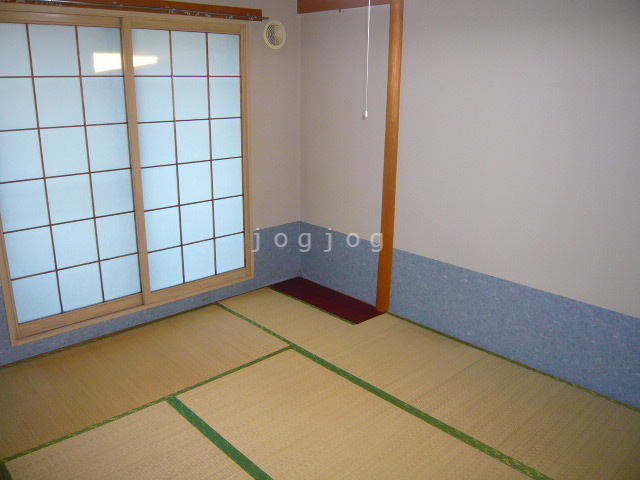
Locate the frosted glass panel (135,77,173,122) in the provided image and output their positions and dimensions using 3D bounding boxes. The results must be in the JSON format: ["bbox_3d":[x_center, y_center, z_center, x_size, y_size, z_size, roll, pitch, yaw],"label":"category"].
[{"bbox_3d":[-1.043,-0.888,3.286,0.255,0.278,0.020,-15,23,-42],"label":"frosted glass panel"}]

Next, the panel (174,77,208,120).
[{"bbox_3d":[-0.811,-0.895,3.283,0.247,0.266,0.015,-14,22,-41],"label":"panel"}]

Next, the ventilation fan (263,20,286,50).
[{"bbox_3d":[-0.309,-1.413,3.567,0.185,0.185,0.040,-14,22,-41],"label":"ventilation fan"}]

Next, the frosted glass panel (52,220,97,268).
[{"bbox_3d":[-1.418,0.025,3.010,0.246,0.261,0.015,-14,22,-41],"label":"frosted glass panel"}]

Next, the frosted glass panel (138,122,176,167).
[{"bbox_3d":[-0.996,-0.587,3.194,0.238,0.262,0.015,-14,22,-41],"label":"frosted glass panel"}]

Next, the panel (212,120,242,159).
[{"bbox_3d":[-0.632,-0.687,3.526,0.243,0.263,0.015,-14,22,-41],"label":"panel"}]

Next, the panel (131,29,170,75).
[{"bbox_3d":[-1.036,-1.154,3.208,0.255,0.271,0.020,-15,23,-42],"label":"panel"}]

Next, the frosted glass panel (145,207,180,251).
[{"bbox_3d":[-1.006,-0.070,3.344,0.237,0.262,0.015,-14,22,-41],"label":"frosted glass panel"}]

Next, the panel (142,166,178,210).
[{"bbox_3d":[-1.054,-0.346,3.448,0.255,0.278,0.020,-15,23,-42],"label":"panel"}]

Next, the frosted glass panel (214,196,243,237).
[{"bbox_3d":[-0.680,-0.174,3.883,0.255,0.278,0.020,-15,23,-42],"label":"frosted glass panel"}]

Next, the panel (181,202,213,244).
[{"bbox_3d":[-0.828,-0.114,3.510,0.246,0.264,0.015,-14,22,-41],"label":"panel"}]

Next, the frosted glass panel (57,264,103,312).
[{"bbox_3d":[-1.500,0.296,3.267,0.260,0.280,0.020,-15,23,-42],"label":"frosted glass panel"}]

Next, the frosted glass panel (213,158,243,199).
[{"bbox_3d":[-0.675,-0.447,3.801,0.255,0.278,0.020,-15,23,-42],"label":"frosted glass panel"}]

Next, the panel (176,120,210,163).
[{"bbox_3d":[-0.860,-0.669,3.543,0.260,0.278,0.020,-15,23,-42],"label":"panel"}]

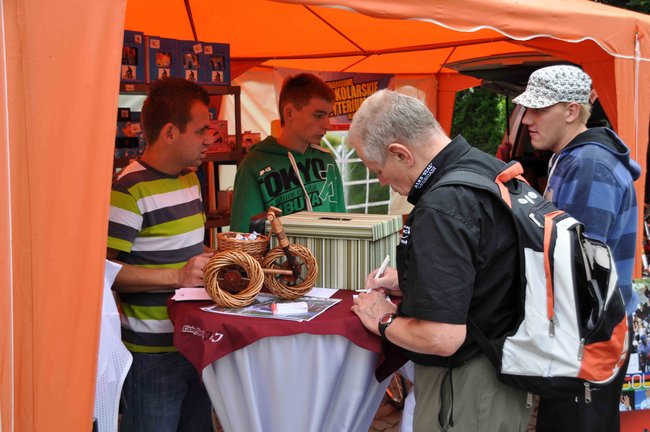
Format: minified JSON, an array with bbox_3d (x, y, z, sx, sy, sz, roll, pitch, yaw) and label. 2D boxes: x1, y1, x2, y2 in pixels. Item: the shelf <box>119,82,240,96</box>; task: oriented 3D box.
[{"bbox_3d":[-0.854,-0.634,3.925,0.380,0.045,0.790,6,10,45],"label":"shelf"}]

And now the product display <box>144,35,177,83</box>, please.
[{"bbox_3d":[-0.795,-0.745,3.737,0.050,0.220,0.172,6,10,45],"label":"product display"}]

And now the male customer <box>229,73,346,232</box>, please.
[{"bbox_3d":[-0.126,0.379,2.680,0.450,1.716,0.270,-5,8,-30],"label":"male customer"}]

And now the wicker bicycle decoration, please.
[{"bbox_3d":[-0.160,0.098,2.020,0.285,0.241,0.200,-1,7,0],"label":"wicker bicycle decoration"}]

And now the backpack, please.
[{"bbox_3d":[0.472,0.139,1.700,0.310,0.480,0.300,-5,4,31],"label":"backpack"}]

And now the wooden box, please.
[{"bbox_3d":[0.030,0.098,2.238,0.336,0.180,0.220,3,8,26],"label":"wooden box"}]

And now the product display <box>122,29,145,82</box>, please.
[{"bbox_3d":[-0.916,-0.737,3.616,0.050,0.236,0.160,6,10,45],"label":"product display"}]

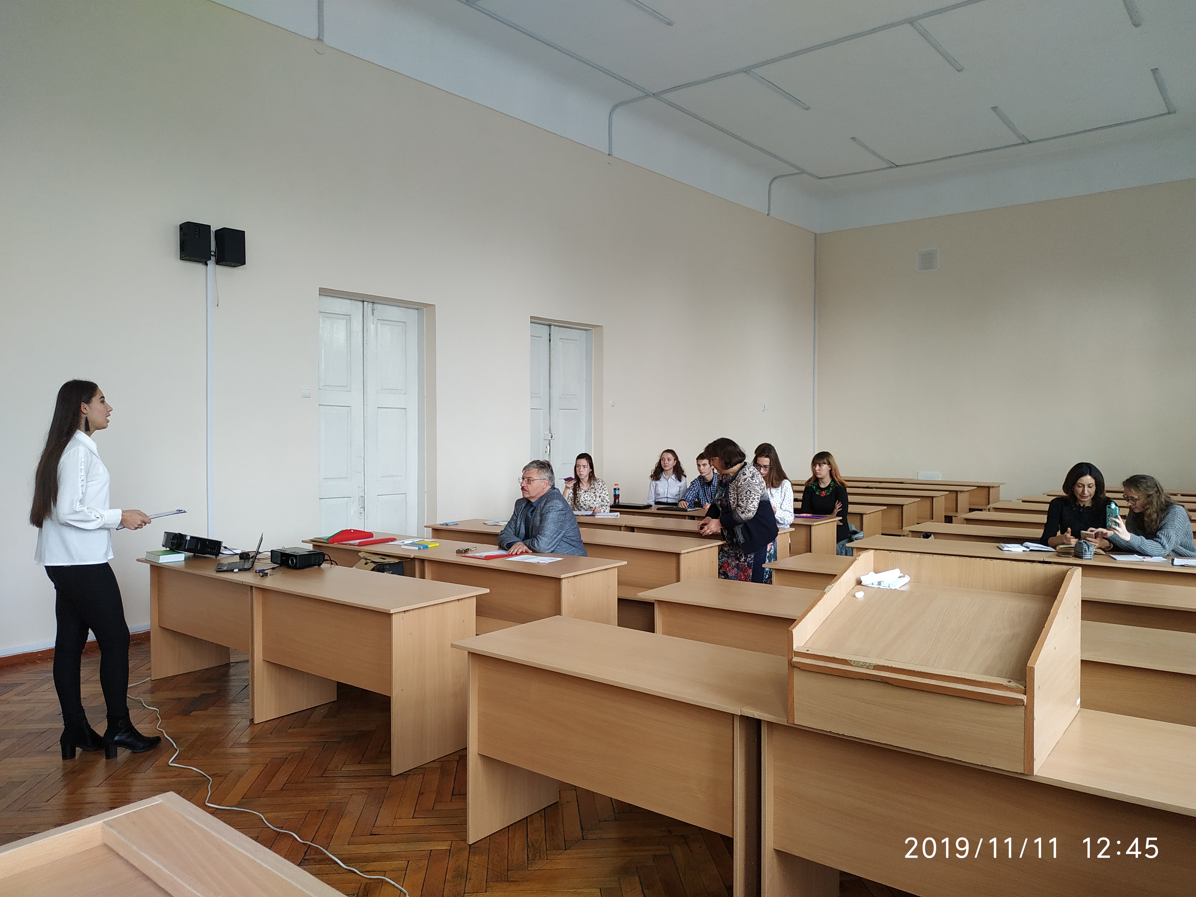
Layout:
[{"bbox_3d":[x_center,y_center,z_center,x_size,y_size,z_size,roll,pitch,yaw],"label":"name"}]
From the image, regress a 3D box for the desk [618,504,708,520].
[{"bbox_3d":[0.515,0.955,7.978,1.200,0.750,0.605,1,2,37],"label":"desk"}]

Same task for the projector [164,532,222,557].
[{"bbox_3d":[-2.458,0.582,5.026,0.299,0.103,0.225,1,-12,39],"label":"projector"}]

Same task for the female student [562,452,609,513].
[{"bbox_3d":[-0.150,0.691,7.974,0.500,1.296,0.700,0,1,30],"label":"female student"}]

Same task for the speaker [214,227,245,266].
[{"bbox_3d":[-2.787,-1.520,6.289,0.158,0.253,0.153,1,2,42],"label":"speaker"}]

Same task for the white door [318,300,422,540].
[{"bbox_3d":[-2.151,-0.022,7.797,0.088,2.715,1.294,1,2,38],"label":"white door"}]

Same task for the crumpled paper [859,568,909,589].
[{"bbox_3d":[0.874,0.396,2.515,0.132,0.049,0.088,1,2,38],"label":"crumpled paper"}]

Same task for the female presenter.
[{"bbox_3d":[-2.347,0.559,3.877,0.460,1.757,0.500,1,2,38],"label":"female presenter"}]

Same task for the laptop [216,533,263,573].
[{"bbox_3d":[-2.027,0.590,4.697,0.235,0.195,0.270,-1,1,-18],"label":"laptop"}]

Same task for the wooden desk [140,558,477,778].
[{"bbox_3d":[-1.685,1.054,4.603,2.458,0.731,0.597,1,2,38],"label":"wooden desk"}]

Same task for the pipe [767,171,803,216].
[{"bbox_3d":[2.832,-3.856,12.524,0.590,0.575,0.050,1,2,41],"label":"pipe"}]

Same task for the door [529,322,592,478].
[{"bbox_3d":[-0.503,-0.095,9.885,0.088,2.715,1.294,1,2,38],"label":"door"}]

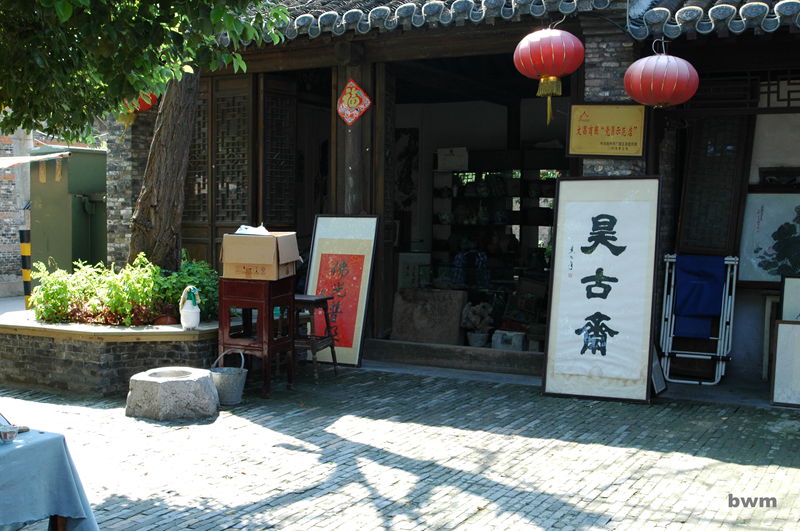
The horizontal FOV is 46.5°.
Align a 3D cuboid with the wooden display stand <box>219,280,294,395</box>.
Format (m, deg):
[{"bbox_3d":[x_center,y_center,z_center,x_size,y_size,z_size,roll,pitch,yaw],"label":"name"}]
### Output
[{"bbox_3d":[-1.279,0.638,8.471,0.490,1.020,0.500,2,2,20],"label":"wooden display stand"}]

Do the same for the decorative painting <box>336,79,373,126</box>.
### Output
[{"bbox_3d":[-0.479,-1.726,9.839,0.420,0.490,0.060,2,2,25],"label":"decorative painting"}]

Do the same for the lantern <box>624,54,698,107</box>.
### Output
[{"bbox_3d":[1.922,-1.360,6.850,0.550,0.385,0.550,0,3,0],"label":"lantern"}]

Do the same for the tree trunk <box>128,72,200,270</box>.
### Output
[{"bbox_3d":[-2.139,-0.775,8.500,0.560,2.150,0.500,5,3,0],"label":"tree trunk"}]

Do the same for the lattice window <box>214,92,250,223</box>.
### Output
[{"bbox_3d":[-1.925,-1.238,10.699,0.500,1.490,0.060,2,2,25],"label":"lattice window"}]

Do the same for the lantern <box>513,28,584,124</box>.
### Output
[{"bbox_3d":[1.306,-1.653,8.201,0.640,0.860,0.640,2,2,25],"label":"lantern"}]

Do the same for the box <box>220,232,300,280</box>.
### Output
[{"bbox_3d":[-1.146,-0.072,7.686,0.520,0.355,0.400,1,3,17],"label":"box"}]

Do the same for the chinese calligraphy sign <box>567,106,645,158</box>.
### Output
[{"bbox_3d":[1.662,-1.086,7.500,0.630,0.420,0.040,5,12,27],"label":"chinese calligraphy sign"}]

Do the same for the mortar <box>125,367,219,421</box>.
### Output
[{"bbox_3d":[-1.807,1.033,7.488,0.740,0.280,0.700,2,2,25],"label":"mortar"}]

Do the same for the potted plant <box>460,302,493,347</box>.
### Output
[{"bbox_3d":[0.887,0.689,10.792,0.340,0.520,0.330,1,2,0],"label":"potted plant"}]

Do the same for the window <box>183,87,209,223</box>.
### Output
[{"bbox_3d":[-2.418,-1.277,10.933,0.450,1.540,0.060,2,2,25],"label":"window"}]

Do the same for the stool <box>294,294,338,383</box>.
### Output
[{"bbox_3d":[-0.824,0.637,8.283,0.410,0.740,0.430,1,3,20],"label":"stool"}]

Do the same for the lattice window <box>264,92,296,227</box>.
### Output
[{"bbox_3d":[-1.259,-1.115,9.872,0.410,1.400,0.050,-2,4,-38],"label":"lattice window"}]

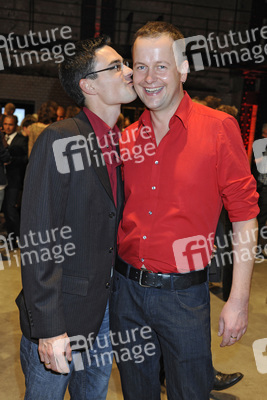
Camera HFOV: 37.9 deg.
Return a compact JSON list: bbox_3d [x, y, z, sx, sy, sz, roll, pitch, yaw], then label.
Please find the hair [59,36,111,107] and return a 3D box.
[{"bbox_3d":[-0.145,-0.395,1.200,0.185,0.200,0.170,-9,11,11],"label":"hair"}]

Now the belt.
[{"bbox_3d":[0.091,0.224,1.310,0.345,0.065,0.250,7,15,26],"label":"belt"}]

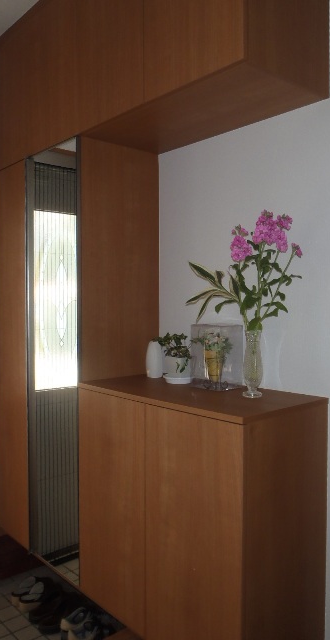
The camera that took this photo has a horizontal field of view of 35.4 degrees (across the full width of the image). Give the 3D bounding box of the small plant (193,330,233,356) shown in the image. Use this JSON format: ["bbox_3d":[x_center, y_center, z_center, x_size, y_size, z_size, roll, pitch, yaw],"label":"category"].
[{"bbox_3d":[0.180,0.089,1.965,0.110,0.100,0.145,-2,3,-41],"label":"small plant"}]

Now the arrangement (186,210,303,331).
[{"bbox_3d":[0.276,-0.172,1.800,0.260,0.420,0.360,-2,3,-41],"label":"arrangement"}]

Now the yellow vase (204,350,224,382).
[{"bbox_3d":[0.185,0.177,1.972,0.077,0.124,0.077,0,1,0],"label":"yellow vase"}]

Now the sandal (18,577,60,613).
[{"bbox_3d":[-0.606,1.342,2.535,0.090,0.088,0.235,2,3,42],"label":"sandal"}]

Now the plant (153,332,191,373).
[{"bbox_3d":[0.031,0.133,2.110,0.130,0.160,0.150,-2,3,-41],"label":"plant"}]

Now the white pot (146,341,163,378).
[{"bbox_3d":[-0.044,0.171,2.225,0.072,0.157,0.072,0,2,0],"label":"white pot"}]

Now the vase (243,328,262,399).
[{"bbox_3d":[0.303,0.152,1.770,0.068,0.225,0.068,0,2,0],"label":"vase"}]

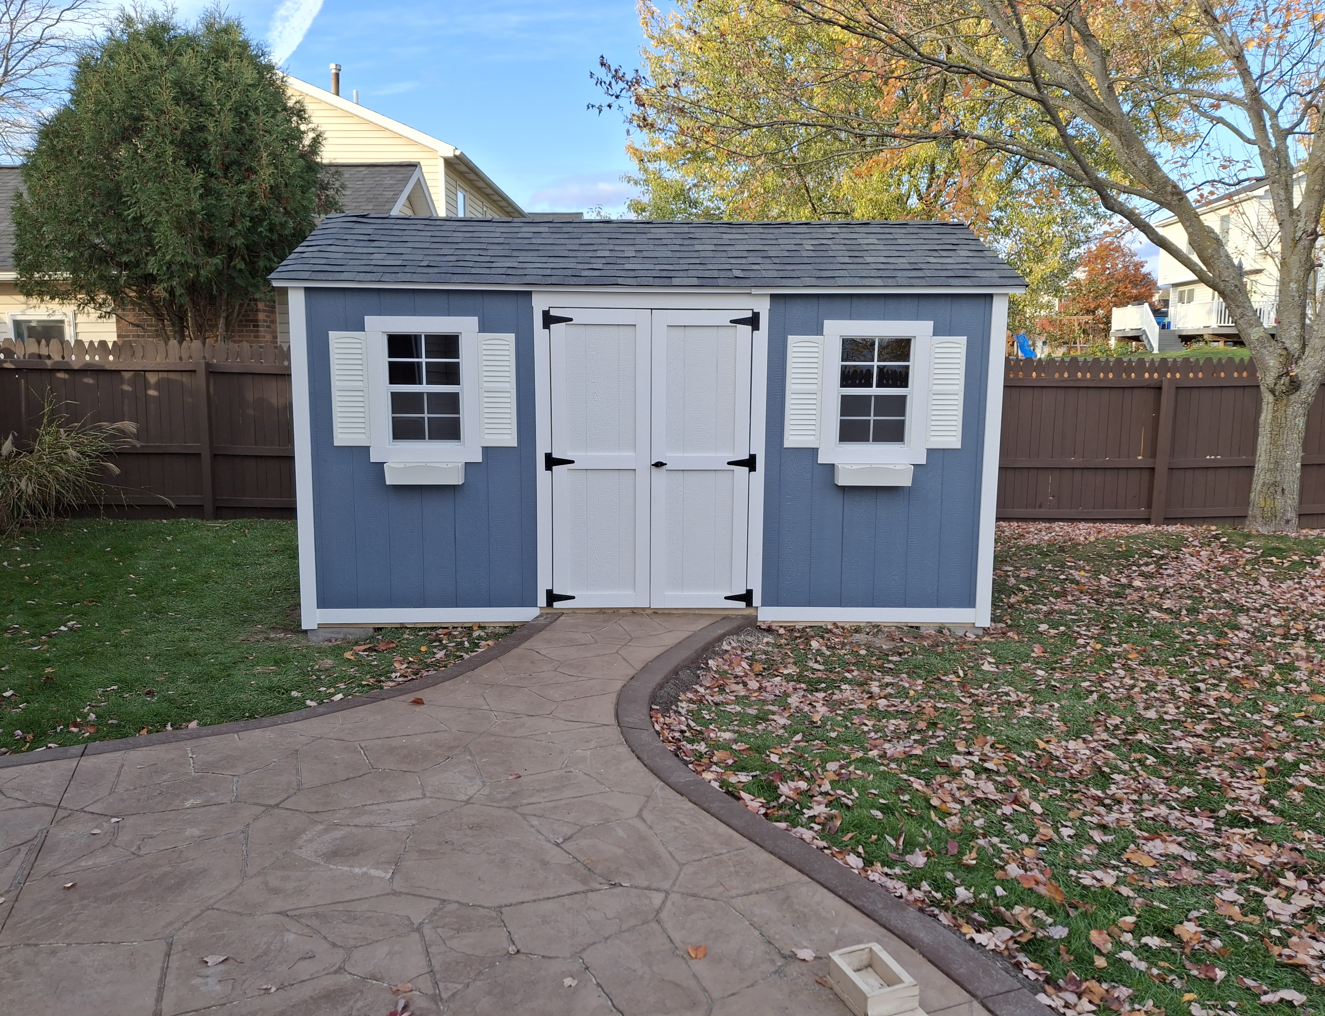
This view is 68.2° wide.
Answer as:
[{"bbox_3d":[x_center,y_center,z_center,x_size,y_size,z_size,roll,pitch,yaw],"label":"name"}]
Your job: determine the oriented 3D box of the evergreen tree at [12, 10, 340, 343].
[{"bbox_3d":[-5.587,-2.830,11.460,3.550,5.690,3.400,0,8,-2],"label":"evergreen tree"}]

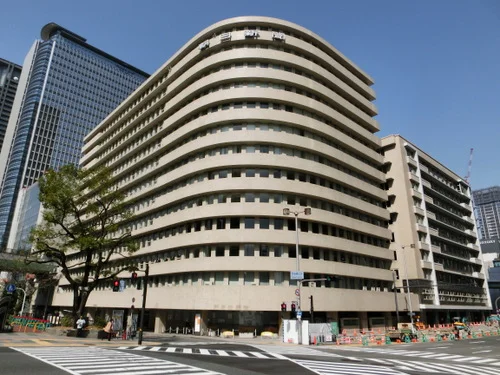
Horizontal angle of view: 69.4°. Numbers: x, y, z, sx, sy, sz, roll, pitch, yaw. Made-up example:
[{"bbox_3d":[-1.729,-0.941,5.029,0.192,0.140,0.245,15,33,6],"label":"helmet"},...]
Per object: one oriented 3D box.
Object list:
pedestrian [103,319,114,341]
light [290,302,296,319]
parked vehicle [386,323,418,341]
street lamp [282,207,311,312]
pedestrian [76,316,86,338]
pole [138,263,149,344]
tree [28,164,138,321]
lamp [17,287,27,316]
[{"bbox_3d":[-9.431,9.507,24.142,0.700,1.370,0.500,-3,-19,10],"label":"pedestrian"},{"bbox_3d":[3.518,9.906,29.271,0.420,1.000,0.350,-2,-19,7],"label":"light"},{"bbox_3d":[15.959,15.122,37.862,3.450,1.800,1.500,17,-25,-39],"label":"parked vehicle"},{"bbox_3d":[4.063,7.059,30.177,2.500,11.083,0.550,-2,-19,7],"label":"street lamp"},{"bbox_3d":[-12.406,10.259,26.574,0.520,1.443,0.600,6,-19,-14],"label":"pedestrian"},{"bbox_3d":[-6.540,7.196,22.470,0.250,4.737,0.250,6,-19,-14],"label":"pole"},{"bbox_3d":[-14.078,4.958,30.926,8.803,14.247,8.200,9,-20,-22],"label":"tree"},{"bbox_3d":[-17.466,9.125,27.129,0.800,3.301,0.160,13,-23,-33],"label":"lamp"}]

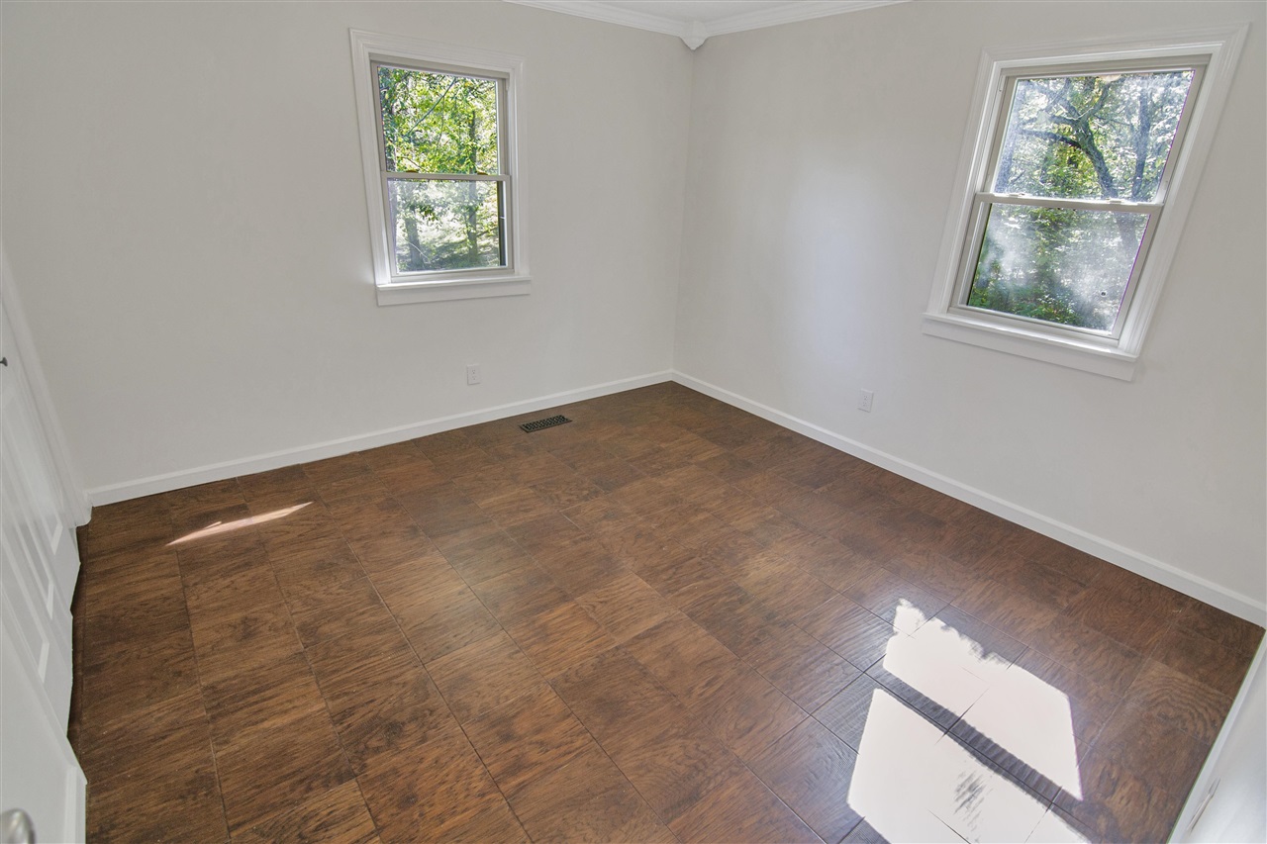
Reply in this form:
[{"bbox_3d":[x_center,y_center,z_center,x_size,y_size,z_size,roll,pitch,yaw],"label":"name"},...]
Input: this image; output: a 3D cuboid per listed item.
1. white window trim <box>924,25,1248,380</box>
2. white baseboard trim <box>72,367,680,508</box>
[{"bbox_3d":[1.840,-0.920,2.465,0.120,1.264,0.880,-15,28,-34],"label":"white window trim"},{"bbox_3d":[-1.145,-0.012,3.737,3.667,0.090,0.020,-15,28,-34],"label":"white baseboard trim"}]

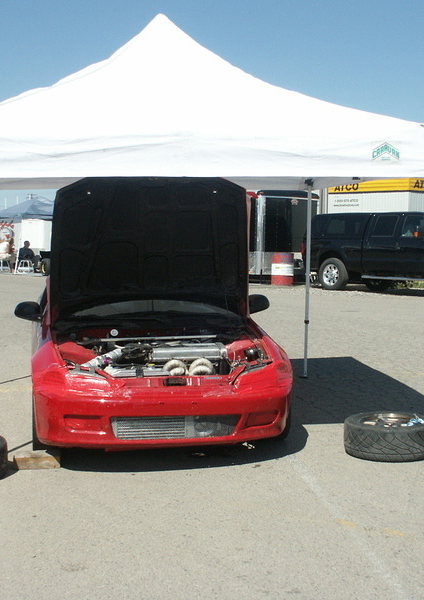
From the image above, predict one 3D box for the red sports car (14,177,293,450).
[{"bbox_3d":[-0.517,-0.017,7.837,1.730,1.800,4.200,-1,4,-8],"label":"red sports car"}]

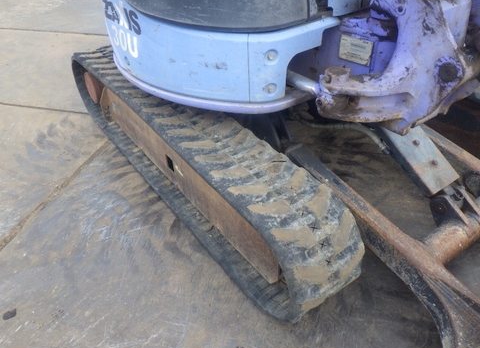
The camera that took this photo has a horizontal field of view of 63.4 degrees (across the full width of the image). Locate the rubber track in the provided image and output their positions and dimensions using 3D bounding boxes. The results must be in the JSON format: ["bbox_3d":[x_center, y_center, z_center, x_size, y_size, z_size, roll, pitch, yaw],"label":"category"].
[{"bbox_3d":[-0.328,-0.149,1.947,0.295,0.509,2.134,-25,43,-27],"label":"rubber track"}]

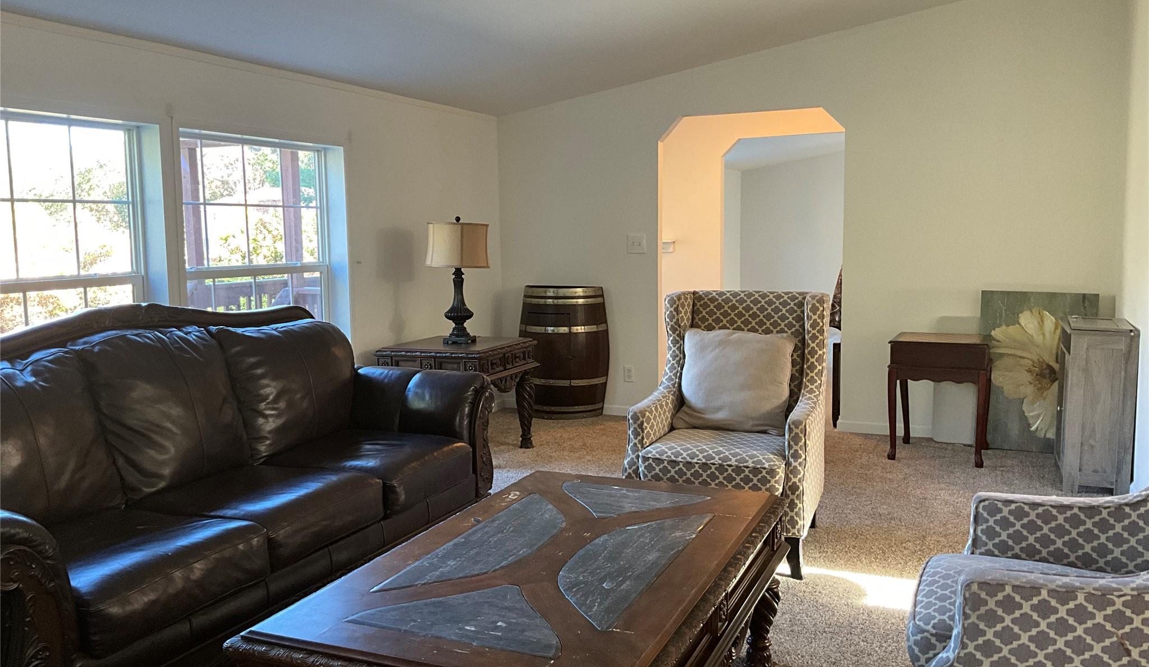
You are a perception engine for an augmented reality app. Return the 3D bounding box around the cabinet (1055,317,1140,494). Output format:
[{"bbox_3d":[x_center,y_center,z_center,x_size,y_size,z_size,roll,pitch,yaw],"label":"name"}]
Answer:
[{"bbox_3d":[2.599,0.347,4.806,0.300,0.780,0.620,2,6,24],"label":"cabinet"}]

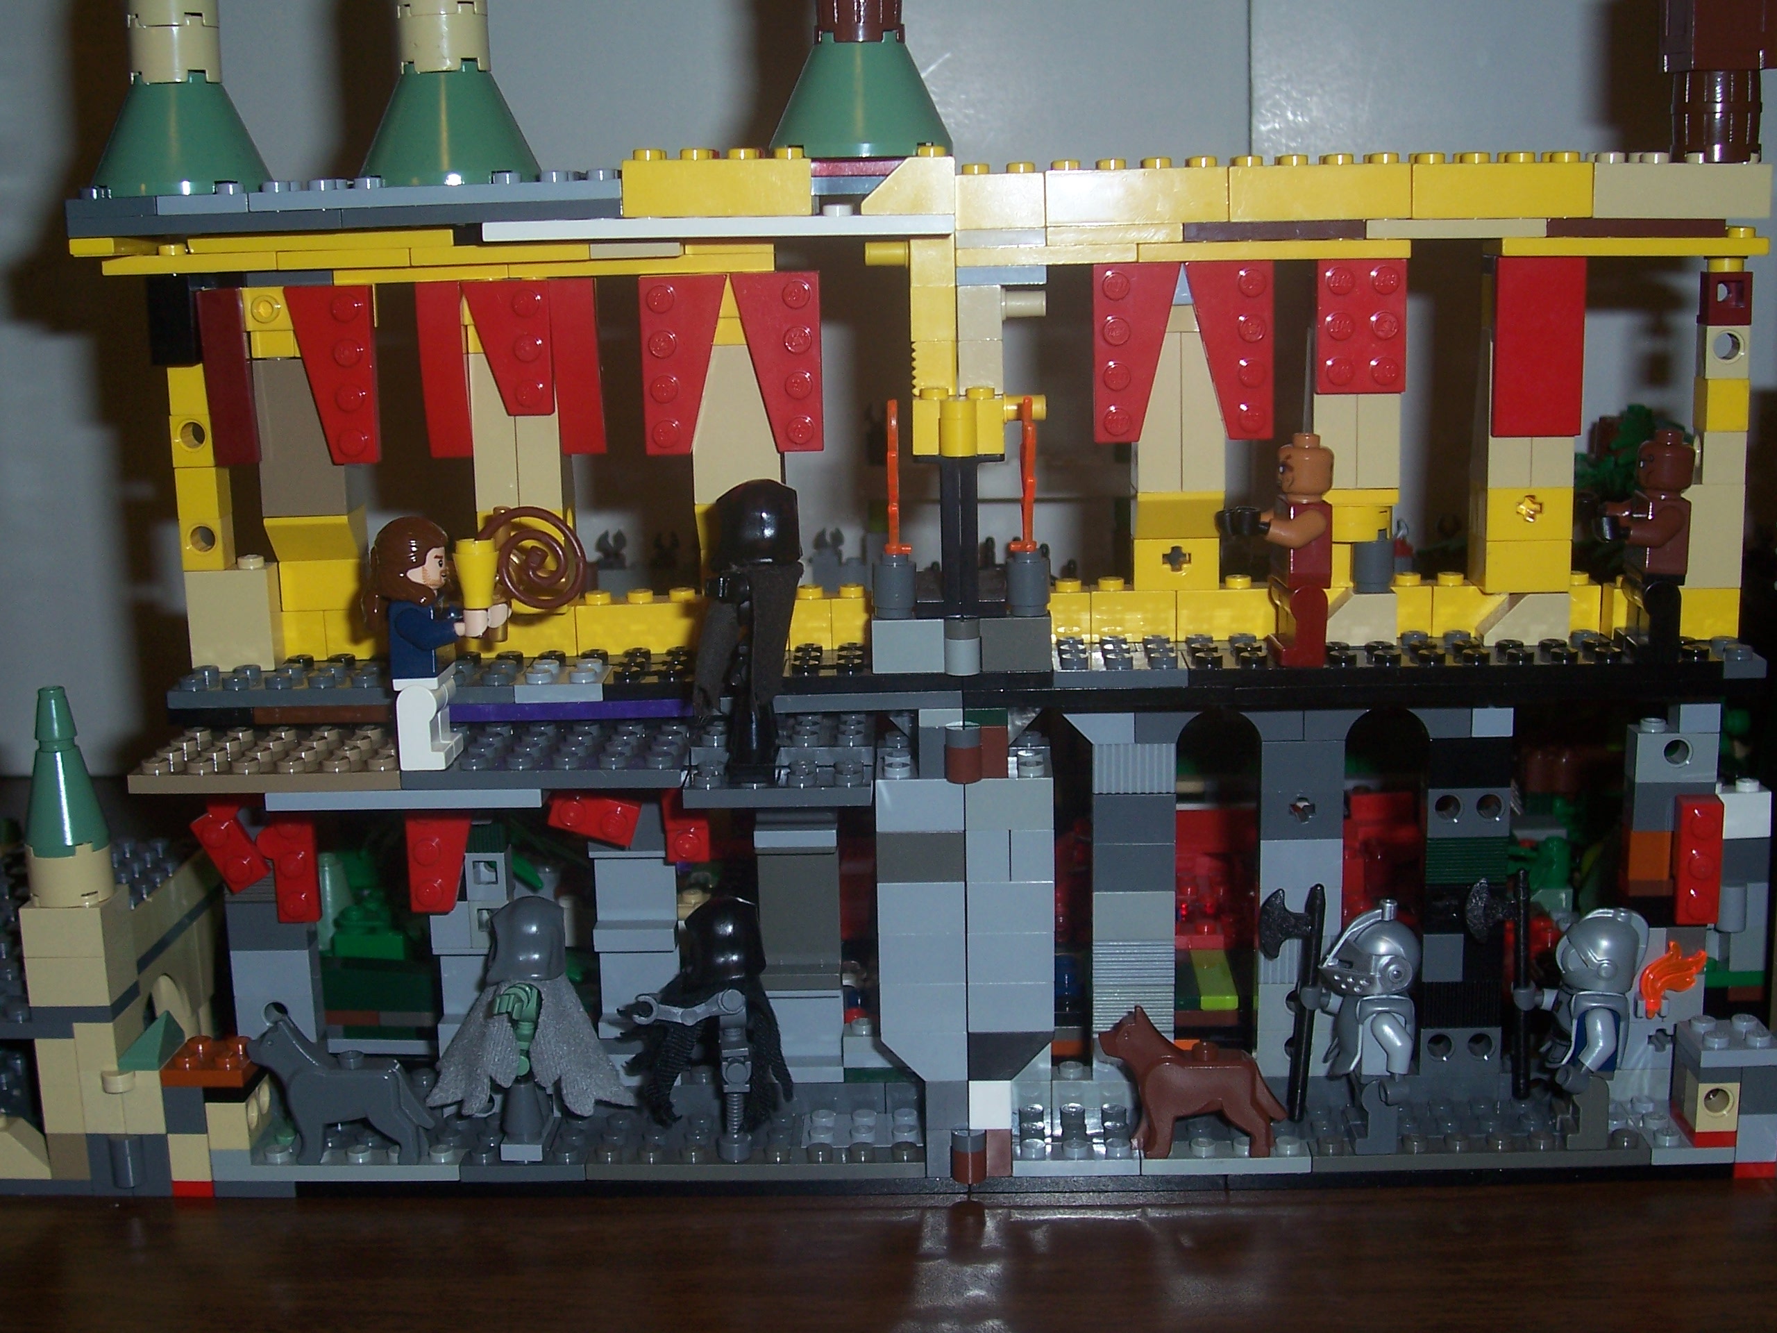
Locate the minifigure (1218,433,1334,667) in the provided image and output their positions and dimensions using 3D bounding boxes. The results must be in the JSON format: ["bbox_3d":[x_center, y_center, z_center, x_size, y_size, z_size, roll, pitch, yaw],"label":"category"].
[{"bbox_3d":[0.070,-0.021,0.386,0.020,0.041,0.021,-1,13,-1],"label":"minifigure"}]

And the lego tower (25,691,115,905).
[{"bbox_3d":[-0.154,0.024,0.407,0.016,0.040,0.016,0,12,4],"label":"lego tower"}]

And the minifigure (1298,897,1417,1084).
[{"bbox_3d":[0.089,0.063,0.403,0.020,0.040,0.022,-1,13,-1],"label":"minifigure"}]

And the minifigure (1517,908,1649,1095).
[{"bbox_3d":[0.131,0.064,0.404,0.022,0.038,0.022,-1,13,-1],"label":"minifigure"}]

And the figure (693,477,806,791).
[{"bbox_3d":[-0.025,-0.006,0.366,0.022,0.051,0.020,-1,11,3],"label":"figure"}]

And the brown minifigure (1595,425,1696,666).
[{"bbox_3d":[0.134,-0.022,0.386,0.018,0.040,0.021,-1,13,-1],"label":"brown minifigure"}]

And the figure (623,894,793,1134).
[{"bbox_3d":[-0.035,0.066,0.406,0.033,0.049,0.022,-1,11,3],"label":"figure"}]

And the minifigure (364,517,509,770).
[{"bbox_3d":[-0.078,-0.005,0.375,0.024,0.043,0.021,-1,11,3],"label":"minifigure"}]

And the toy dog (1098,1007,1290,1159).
[{"bbox_3d":[0.057,0.076,0.402,0.036,0.029,0.010,-1,13,-1],"label":"toy dog"}]

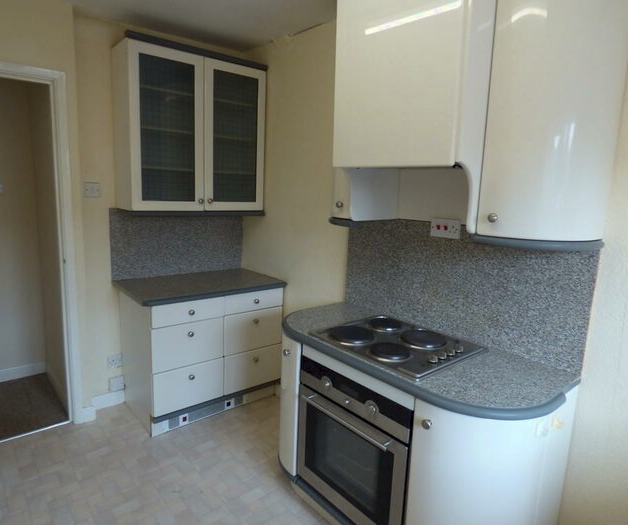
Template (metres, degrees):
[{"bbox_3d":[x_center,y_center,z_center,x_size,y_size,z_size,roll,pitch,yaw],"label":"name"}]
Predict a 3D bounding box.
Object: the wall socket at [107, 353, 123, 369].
[{"bbox_3d":[-1.361,0.685,2.781,0.088,0.090,0.013,-5,12,-40],"label":"wall socket"}]

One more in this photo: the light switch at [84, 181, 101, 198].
[{"bbox_3d":[-1.382,-0.452,2.531,0.087,0.088,0.012,-5,12,-40],"label":"light switch"}]

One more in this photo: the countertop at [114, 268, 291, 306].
[{"bbox_3d":[-0.772,0.155,2.782,0.985,0.040,0.616,-5,12,-40],"label":"countertop"}]

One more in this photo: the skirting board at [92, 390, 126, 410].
[{"bbox_3d":[-1.399,0.942,2.780,0.196,0.080,0.021,-5,12,-40],"label":"skirting board"}]

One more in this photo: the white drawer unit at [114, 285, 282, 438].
[{"bbox_3d":[-0.779,0.577,2.874,0.935,0.825,0.599,-5,12,-40],"label":"white drawer unit"}]

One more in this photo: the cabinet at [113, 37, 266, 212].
[{"bbox_3d":[-0.805,-0.846,2.747,0.938,1.023,0.319,-5,12,-40],"label":"cabinet"}]

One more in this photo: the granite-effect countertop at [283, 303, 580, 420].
[{"bbox_3d":[0.337,0.372,1.776,0.639,0.040,1.302,-5,12,-40],"label":"granite-effect countertop"}]

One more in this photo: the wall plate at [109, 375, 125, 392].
[{"bbox_3d":[-1.335,0.831,2.744,0.090,0.092,0.012,-5,12,-41],"label":"wall plate"}]

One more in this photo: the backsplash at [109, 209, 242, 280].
[{"bbox_3d":[-0.955,-0.148,2.965,0.981,0.481,0.014,-5,12,-40],"label":"backsplash"}]

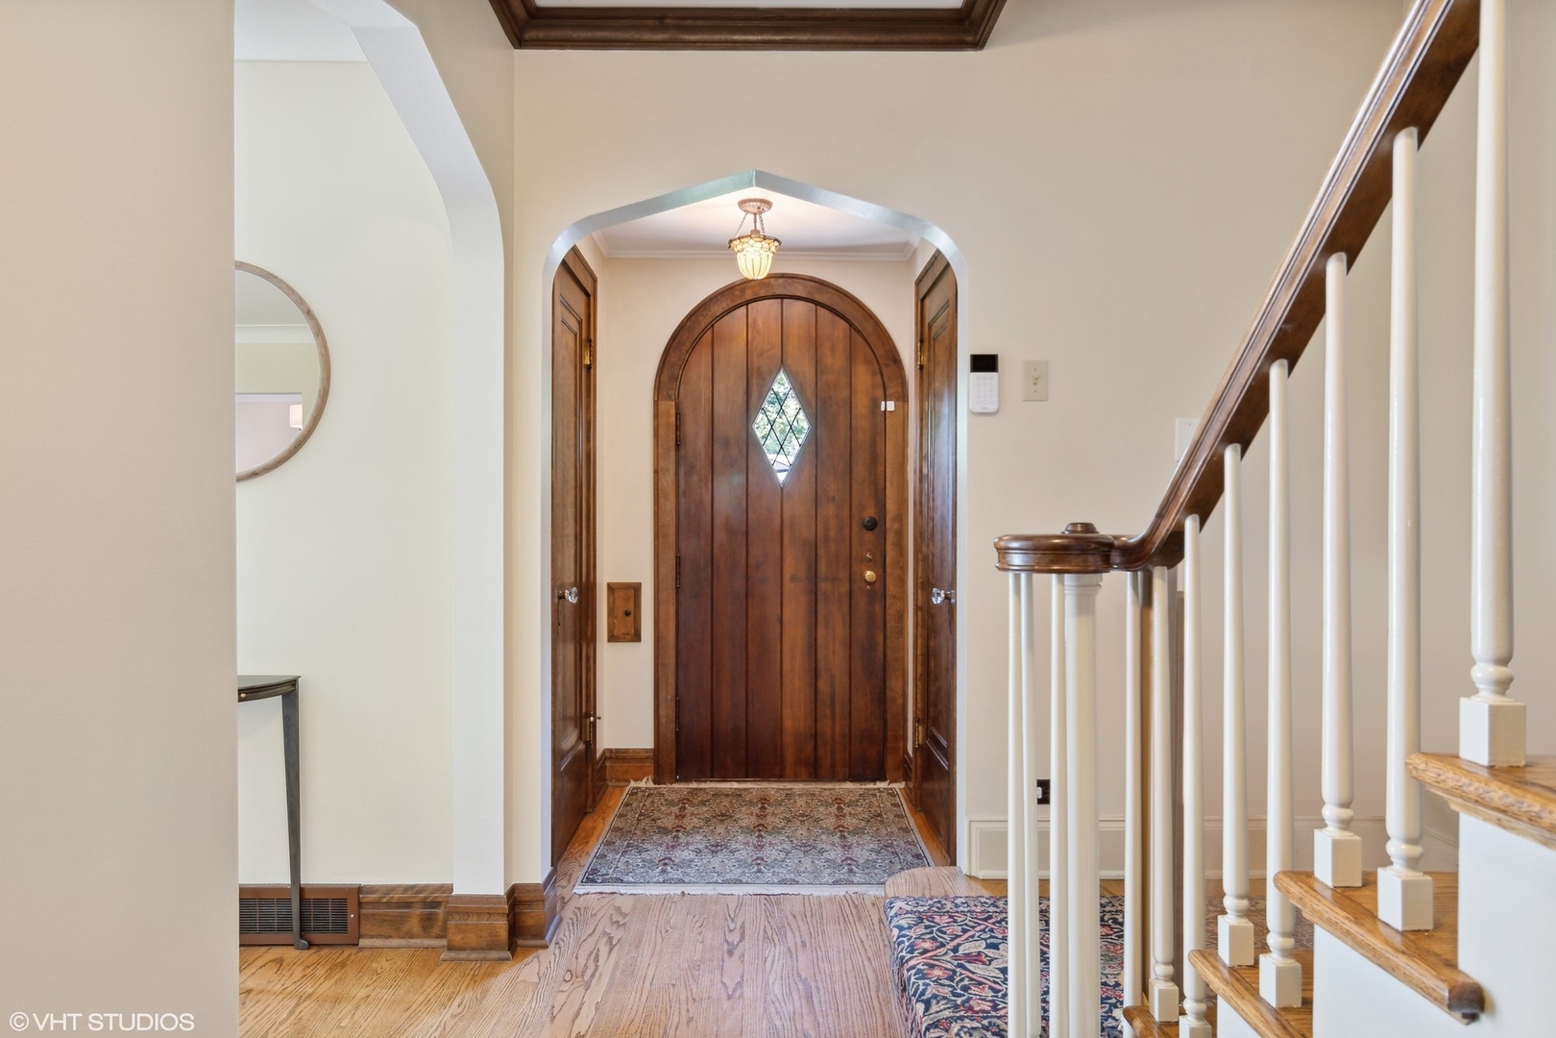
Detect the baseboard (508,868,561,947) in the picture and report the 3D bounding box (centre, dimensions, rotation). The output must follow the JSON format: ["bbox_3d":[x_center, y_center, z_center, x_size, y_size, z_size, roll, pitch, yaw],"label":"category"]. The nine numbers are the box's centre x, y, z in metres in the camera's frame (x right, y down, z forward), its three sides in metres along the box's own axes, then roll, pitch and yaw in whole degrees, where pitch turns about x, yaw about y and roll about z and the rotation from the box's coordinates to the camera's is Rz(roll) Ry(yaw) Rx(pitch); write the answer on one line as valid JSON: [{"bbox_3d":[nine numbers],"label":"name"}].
[{"bbox_3d":[-0.675,1.076,2.530,0.108,0.168,0.150,0,0,0],"label":"baseboard"}]

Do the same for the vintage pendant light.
[{"bbox_3d":[-0.085,-1.016,3.330,0.198,0.283,0.198,0,0,0],"label":"vintage pendant light"}]

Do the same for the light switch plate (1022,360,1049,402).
[{"bbox_3d":[0.722,-0.385,2.532,0.070,0.115,0.010,0,0,-1],"label":"light switch plate"}]

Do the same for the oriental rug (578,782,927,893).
[{"bbox_3d":[-0.053,1.155,3.375,1.160,0.010,1.140,0,0,0],"label":"oriental rug"}]

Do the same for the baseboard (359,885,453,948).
[{"bbox_3d":[-1.000,1.076,2.472,0.265,0.168,0.030,0,0,0],"label":"baseboard"}]

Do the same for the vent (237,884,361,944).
[{"bbox_3d":[-1.335,1.088,2.495,0.385,0.165,0.030,0,0,-1],"label":"vent"}]

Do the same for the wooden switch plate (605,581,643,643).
[{"bbox_3d":[-0.676,0.415,4.005,0.150,0.267,0.028,0,0,-1],"label":"wooden switch plate"}]

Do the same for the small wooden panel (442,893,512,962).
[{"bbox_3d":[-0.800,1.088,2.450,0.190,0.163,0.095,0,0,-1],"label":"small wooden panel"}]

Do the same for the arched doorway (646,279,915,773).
[{"bbox_3d":[0.012,0.045,4.050,1.125,2.250,0.130,0,0,-1],"label":"arched doorway"}]

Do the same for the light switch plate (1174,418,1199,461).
[{"bbox_3d":[1.151,-0.220,2.532,0.079,0.122,0.009,0,0,-1],"label":"light switch plate"}]

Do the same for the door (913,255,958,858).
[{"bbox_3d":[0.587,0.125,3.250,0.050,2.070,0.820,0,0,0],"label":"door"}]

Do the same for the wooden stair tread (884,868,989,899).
[{"bbox_3d":[0.430,0.990,2.420,0.300,0.036,0.240,0,0,0],"label":"wooden stair tread"}]

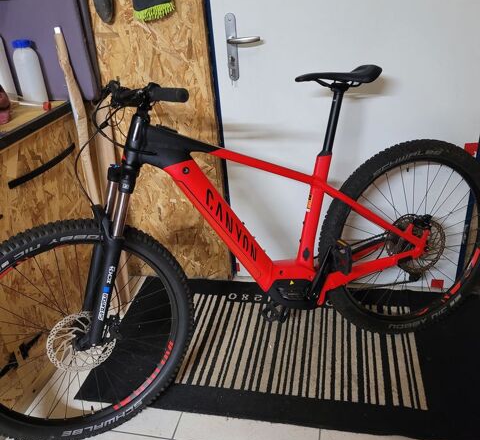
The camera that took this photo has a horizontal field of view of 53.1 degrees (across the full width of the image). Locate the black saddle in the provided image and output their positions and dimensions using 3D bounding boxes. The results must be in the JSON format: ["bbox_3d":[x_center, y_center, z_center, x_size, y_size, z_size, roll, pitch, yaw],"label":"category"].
[{"bbox_3d":[0.294,-0.427,1.427,0.272,0.065,0.143,-9,21,-16],"label":"black saddle"}]

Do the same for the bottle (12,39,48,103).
[{"bbox_3d":[-0.792,-0.550,1.797,0.094,0.226,0.094,2,29,13],"label":"bottle"}]

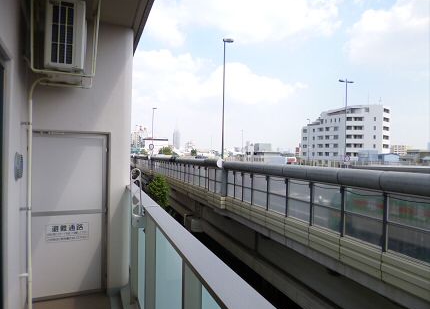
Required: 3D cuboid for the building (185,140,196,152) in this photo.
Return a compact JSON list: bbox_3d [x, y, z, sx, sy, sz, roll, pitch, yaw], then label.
[{"bbox_3d":[-34.495,-9.152,420.000,16.000,22.000,14.000,1,0,-11],"label":"building"}]

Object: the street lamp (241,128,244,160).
[{"bbox_3d":[9.495,-3.004,103.000,1.300,11.500,0.400,1,0,-22],"label":"street lamp"}]

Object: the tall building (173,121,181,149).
[{"bbox_3d":[-277.489,-122.528,2150.000,48.000,262.000,48.000,1,0,-18],"label":"tall building"}]

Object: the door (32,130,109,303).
[{"bbox_3d":[-1.617,0.669,3.300,0.770,1.780,0.050,1,0,-23],"label":"door"}]

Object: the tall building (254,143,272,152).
[{"bbox_3d":[40.647,-2.095,250.000,14.000,13.500,13.000,1,0,18],"label":"tall building"}]

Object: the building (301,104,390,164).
[{"bbox_3d":[49.373,-5.632,112.000,27.000,22.000,14.000,1,0,36],"label":"building"}]

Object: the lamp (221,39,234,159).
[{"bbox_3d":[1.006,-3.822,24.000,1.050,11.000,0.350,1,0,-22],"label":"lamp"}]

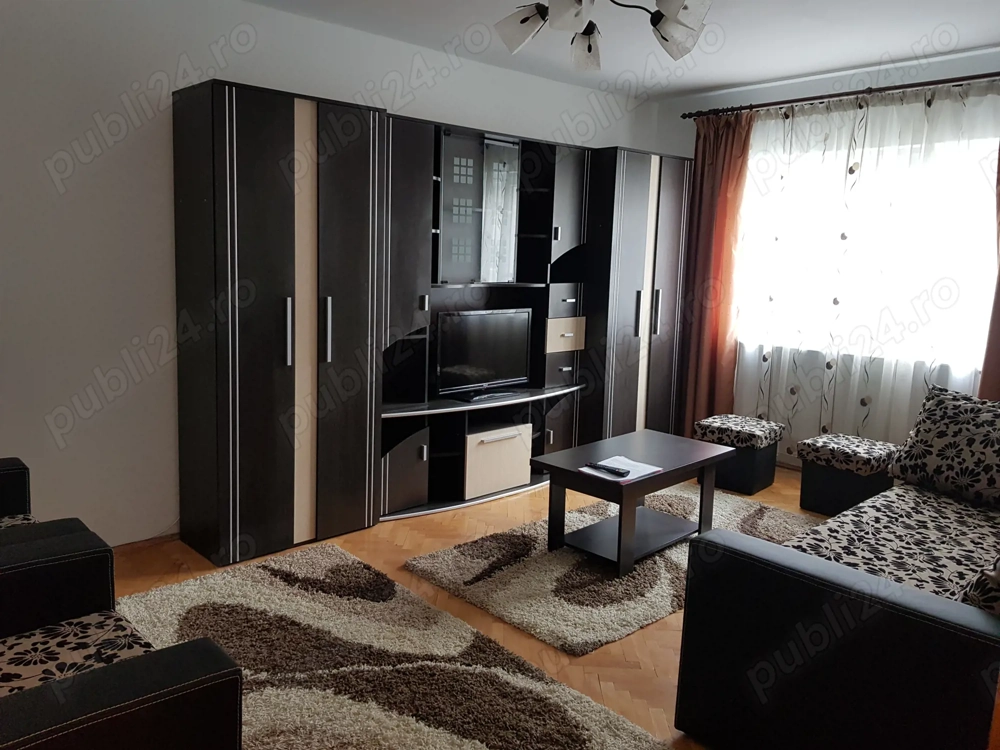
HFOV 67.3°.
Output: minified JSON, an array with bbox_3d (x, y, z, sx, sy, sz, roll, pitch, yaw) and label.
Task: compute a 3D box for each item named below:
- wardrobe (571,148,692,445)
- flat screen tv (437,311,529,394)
[{"bbox_3d":[0.845,-0.434,5.198,0.820,2.032,0.443,-6,13,-41],"label":"wardrobe"},{"bbox_3d":[-0.083,-0.116,4.260,0.694,0.498,0.186,-6,13,-41],"label":"flat screen tv"}]

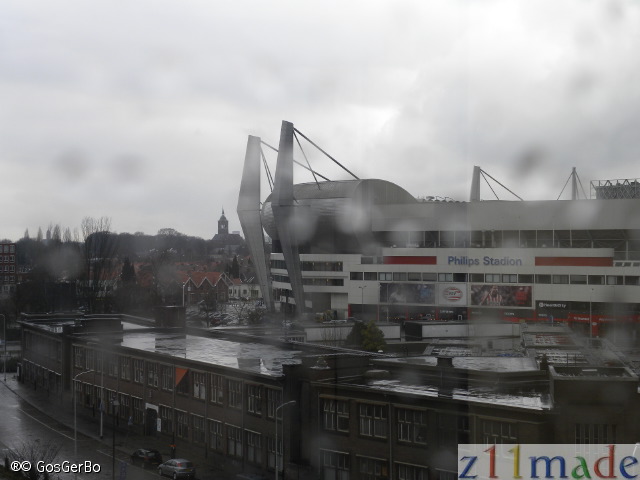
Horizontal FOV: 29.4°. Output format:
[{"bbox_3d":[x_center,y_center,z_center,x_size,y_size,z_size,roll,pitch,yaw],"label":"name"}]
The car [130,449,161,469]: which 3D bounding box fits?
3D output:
[{"bbox_3d":[-15.048,18.775,105.507,1.680,1.430,3.850,0,-1,-29],"label":"car"}]

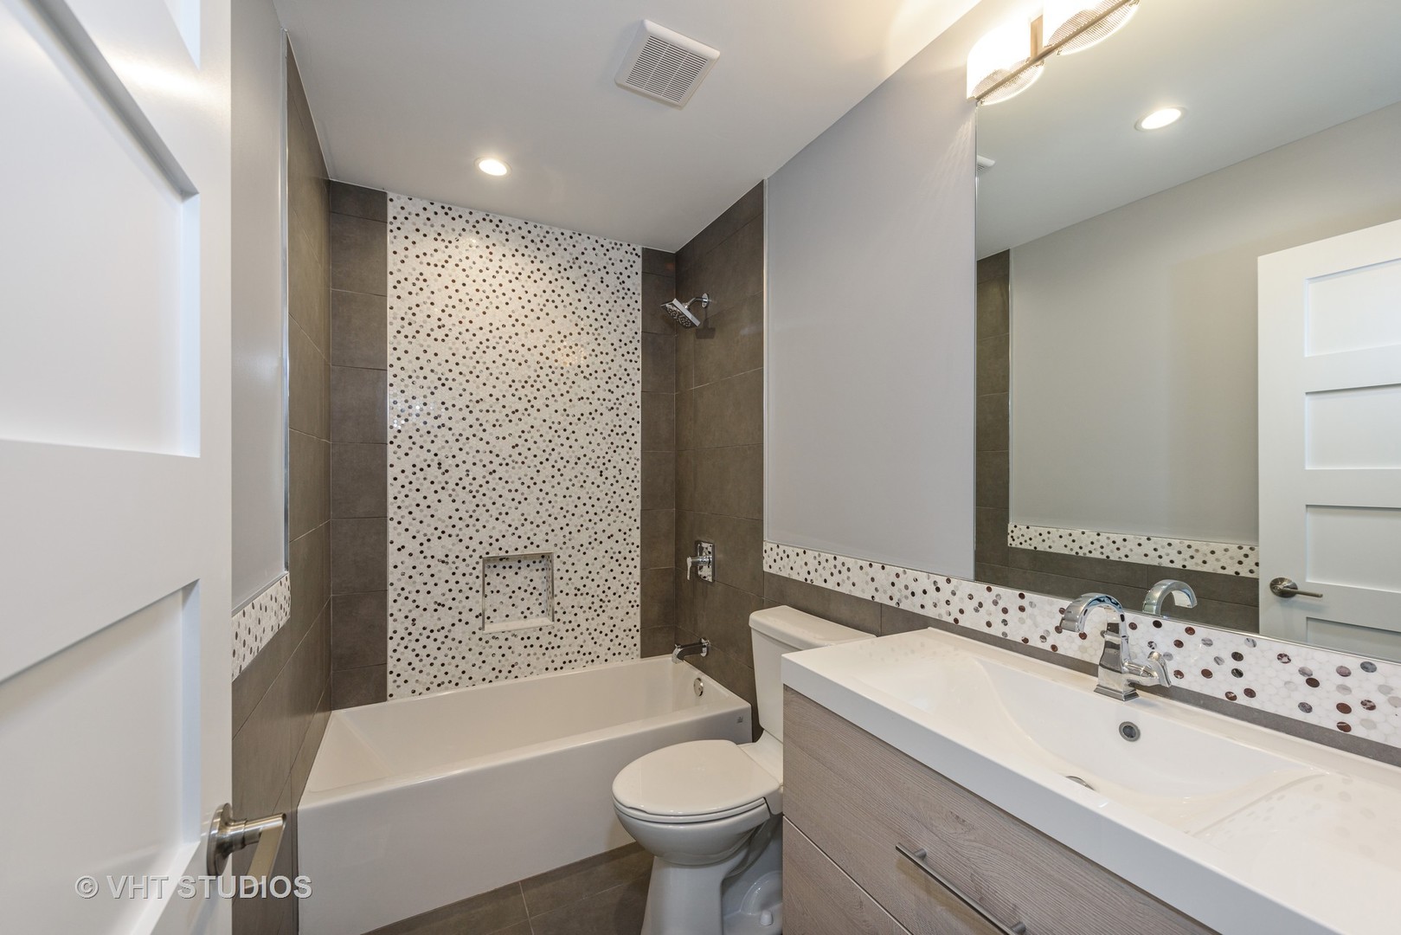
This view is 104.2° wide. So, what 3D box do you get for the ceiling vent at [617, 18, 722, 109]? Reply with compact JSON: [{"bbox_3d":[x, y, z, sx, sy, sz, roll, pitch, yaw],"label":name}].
[{"bbox_3d":[-0.097,-1.135,1.563,0.231,0.025,0.242,0,0,-28],"label":"ceiling vent"}]

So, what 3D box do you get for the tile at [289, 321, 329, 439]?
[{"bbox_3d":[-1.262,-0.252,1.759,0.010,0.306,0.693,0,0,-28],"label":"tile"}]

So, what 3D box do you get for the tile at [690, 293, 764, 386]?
[{"bbox_3d":[0.114,-0.553,2.455,0.010,0.307,0.612,0,0,-28],"label":"tile"}]

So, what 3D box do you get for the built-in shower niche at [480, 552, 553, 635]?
[{"bbox_3d":[-0.857,0.575,2.557,0.316,0.337,0.090,0,0,-28],"label":"built-in shower niche"}]

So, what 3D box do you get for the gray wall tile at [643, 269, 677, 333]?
[{"bbox_3d":[-0.216,-0.853,2.844,0.191,0.305,0.012,0,0,-28],"label":"gray wall tile"}]

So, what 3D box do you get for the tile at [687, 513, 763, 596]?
[{"bbox_3d":[0.109,0.369,2.456,0.010,0.307,0.622,0,0,-28],"label":"tile"}]

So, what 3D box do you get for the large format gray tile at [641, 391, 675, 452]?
[{"bbox_3d":[-0.219,-0.245,2.862,0.193,0.307,0.010,0,0,-28],"label":"large format gray tile"}]

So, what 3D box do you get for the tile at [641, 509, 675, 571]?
[{"bbox_3d":[-0.221,0.367,2.837,0.191,0.305,0.010,0,0,-28],"label":"tile"}]

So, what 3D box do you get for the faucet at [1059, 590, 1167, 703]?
[{"bbox_3d":[0.739,0.330,0.978,0.202,0.200,0.113,0,0,-28],"label":"faucet"}]

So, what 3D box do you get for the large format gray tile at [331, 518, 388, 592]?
[{"bbox_3d":[-1.396,0.364,2.233,0.197,0.307,0.010,0,0,-28],"label":"large format gray tile"}]

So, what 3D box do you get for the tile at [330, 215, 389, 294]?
[{"bbox_3d":[-1.392,-0.862,2.235,0.197,0.306,0.010,0,0,-28],"label":"tile"}]

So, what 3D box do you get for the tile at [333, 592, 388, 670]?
[{"bbox_3d":[-1.396,0.668,2.227,0.197,0.306,0.010,0,0,-28],"label":"tile"}]

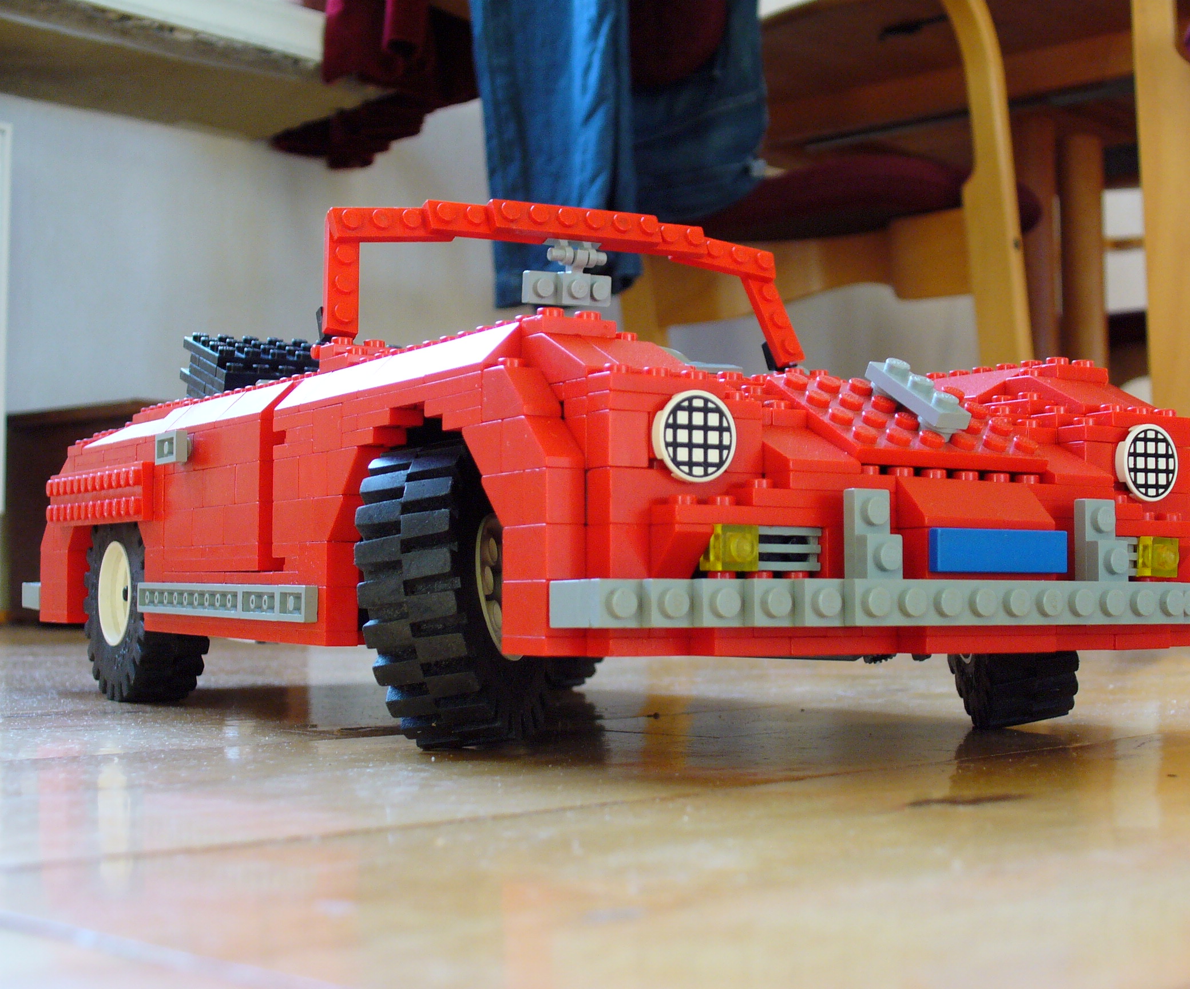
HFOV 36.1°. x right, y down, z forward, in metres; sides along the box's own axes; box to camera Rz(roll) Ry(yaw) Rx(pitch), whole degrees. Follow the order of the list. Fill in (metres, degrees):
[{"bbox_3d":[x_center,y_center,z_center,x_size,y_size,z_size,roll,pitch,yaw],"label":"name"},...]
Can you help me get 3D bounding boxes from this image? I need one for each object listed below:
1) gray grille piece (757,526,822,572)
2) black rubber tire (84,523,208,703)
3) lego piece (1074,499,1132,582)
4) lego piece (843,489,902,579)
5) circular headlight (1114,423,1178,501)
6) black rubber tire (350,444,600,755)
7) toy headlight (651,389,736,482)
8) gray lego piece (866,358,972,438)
[{"bbox_3d":[0.033,0.010,0.323,0.016,0.008,0.003,2,-3,-31],"label":"gray grille piece"},{"bbox_3d":[-0.131,0.029,0.536,0.020,0.062,0.062,2,-3,-31],"label":"black rubber tire"},{"bbox_3d":[0.097,0.009,0.348,0.008,0.016,0.008,2,-3,-31],"label":"lego piece"},{"bbox_3d":[0.049,0.007,0.319,0.008,0.016,0.008,2,-3,-31],"label":"lego piece"},{"bbox_3d":[0.113,-0.006,0.376,0.016,0.016,0.003,2,-3,-31],"label":"circular headlight"},{"bbox_3d":[-0.029,0.021,0.380,0.020,0.062,0.062,-10,-5,13],"label":"black rubber tire"},{"bbox_3d":[0.017,-0.010,0.318,0.016,0.016,0.003,2,-3,-31],"label":"toy headlight"},{"bbox_3d":[0.062,-0.018,0.353,0.008,0.008,0.024,2,26,-30],"label":"gray lego piece"}]

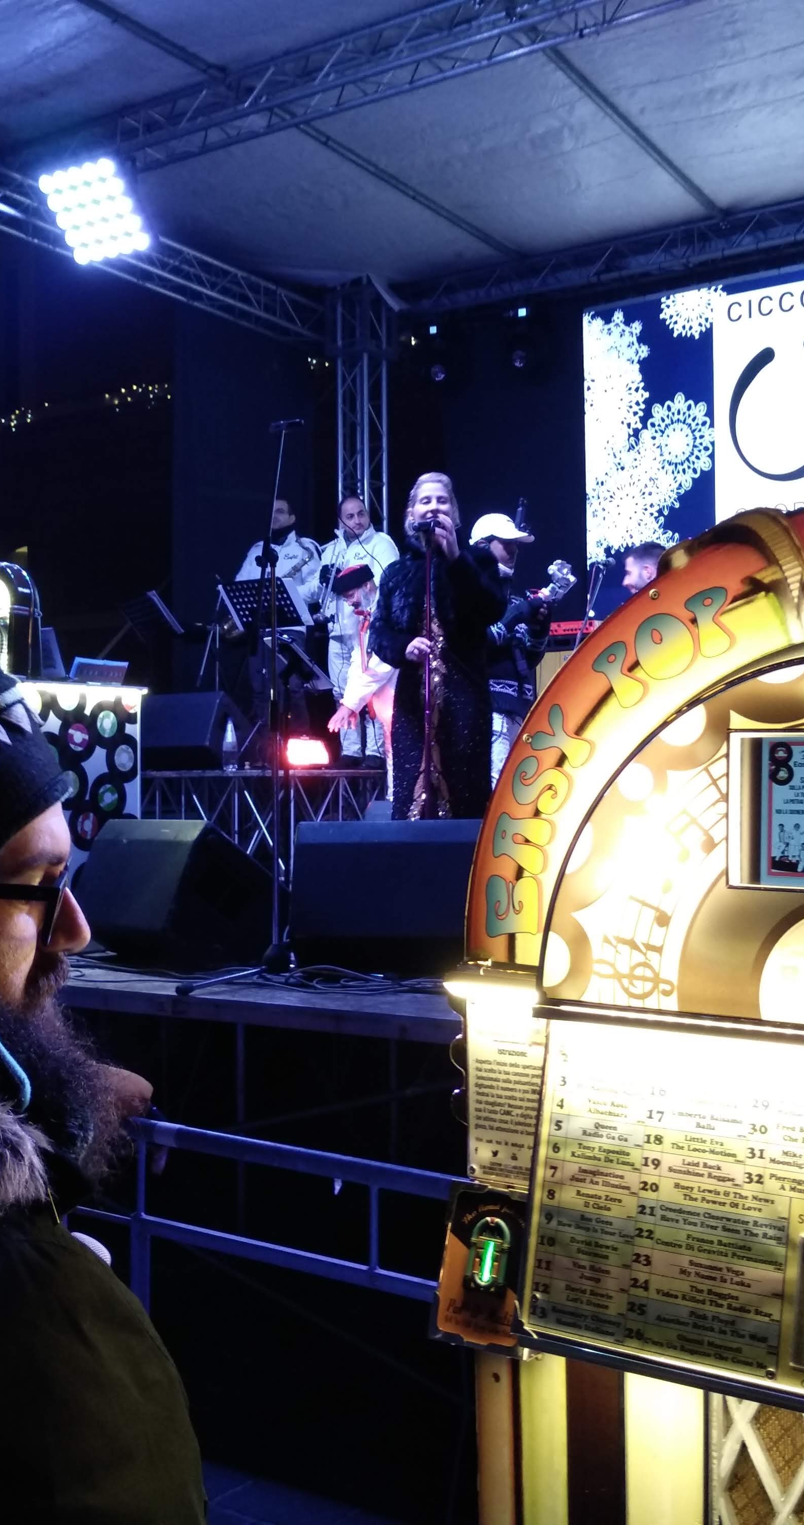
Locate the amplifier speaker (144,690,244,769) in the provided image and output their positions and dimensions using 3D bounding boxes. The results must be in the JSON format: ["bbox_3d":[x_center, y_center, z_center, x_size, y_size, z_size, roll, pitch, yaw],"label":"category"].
[{"bbox_3d":[-1.179,-0.185,8.938,0.590,0.430,0.530,-1,-1,35],"label":"amplifier speaker"}]

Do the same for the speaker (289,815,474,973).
[{"bbox_3d":[0.013,0.382,4.406,0.590,0.430,0.530,0,-1,5],"label":"speaker"}]

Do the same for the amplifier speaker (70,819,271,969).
[{"bbox_3d":[-0.647,0.392,4.727,0.530,0.430,0.590,1,-1,-40],"label":"amplifier speaker"}]

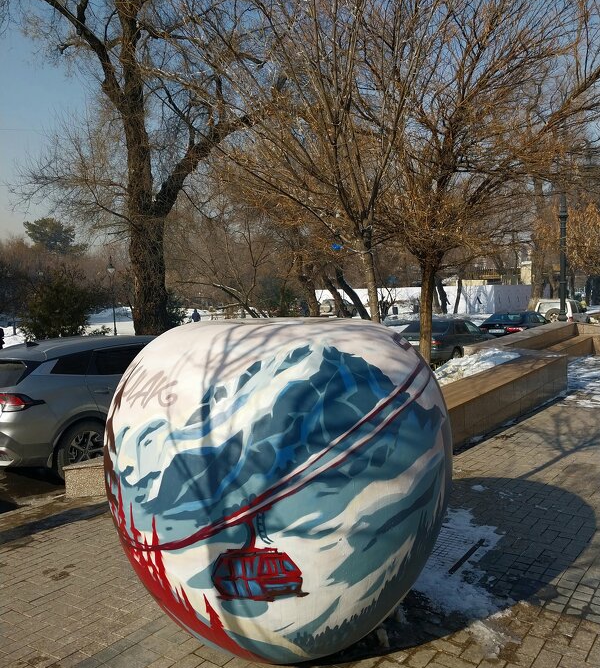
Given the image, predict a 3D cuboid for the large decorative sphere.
[{"bbox_3d":[-0.105,0.758,3.370,1.860,1.670,1.860,-2,3,-2],"label":"large decorative sphere"}]

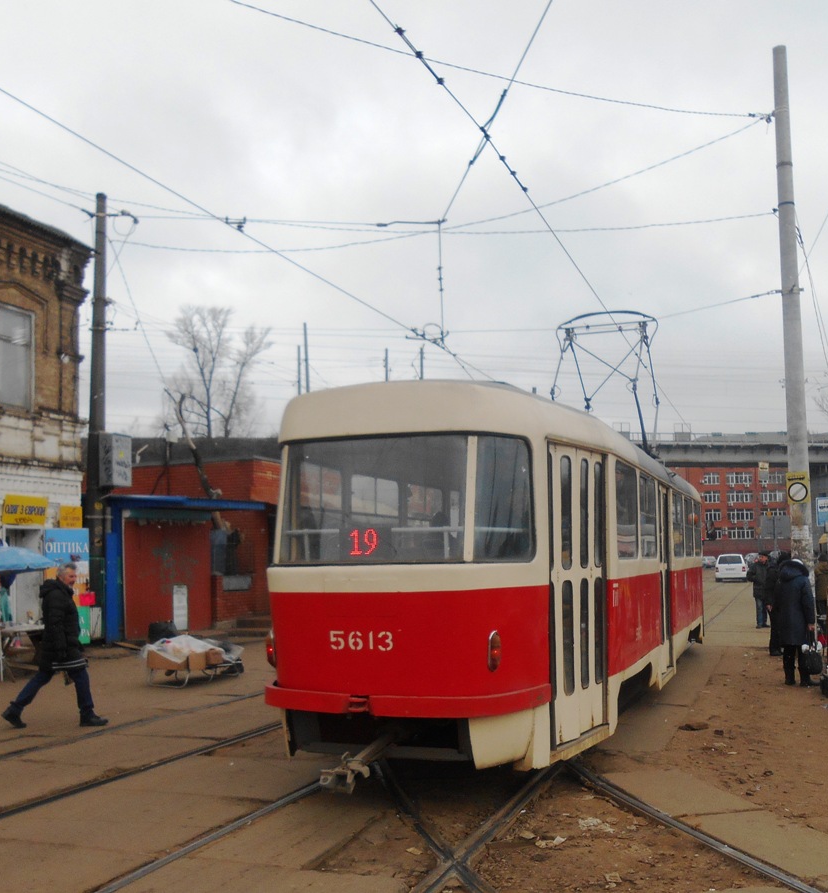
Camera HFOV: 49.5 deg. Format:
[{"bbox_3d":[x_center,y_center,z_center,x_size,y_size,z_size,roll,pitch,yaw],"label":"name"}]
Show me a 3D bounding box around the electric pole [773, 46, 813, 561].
[{"bbox_3d":[6.884,-2.004,16.365,0.370,11.217,0.370,-3,-7,23],"label":"electric pole"}]

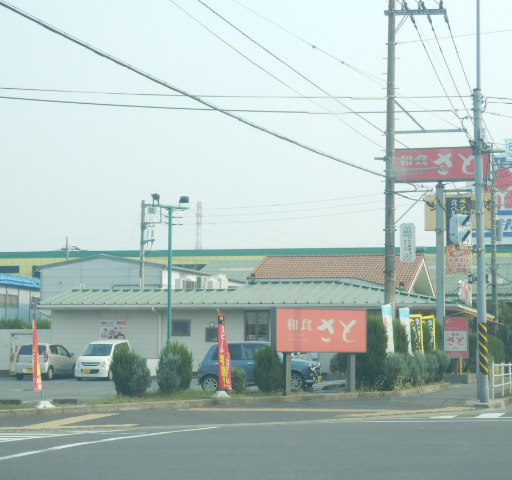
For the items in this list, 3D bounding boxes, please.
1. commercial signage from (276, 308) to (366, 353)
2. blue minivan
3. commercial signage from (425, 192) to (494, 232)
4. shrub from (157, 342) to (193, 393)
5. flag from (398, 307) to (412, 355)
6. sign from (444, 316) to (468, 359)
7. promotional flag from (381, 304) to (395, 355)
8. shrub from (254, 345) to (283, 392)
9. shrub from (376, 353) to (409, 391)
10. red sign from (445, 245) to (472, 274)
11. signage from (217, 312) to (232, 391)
[{"bbox_3d":[1.562,2.260,40.395,2.614,1.050,0.220,3,-5,-30],"label":"commercial signage"},{"bbox_3d":[0.083,3.495,45.200,3.395,1.440,1.475,-1,-4,11],"label":"blue minivan"},{"bbox_3d":[12.227,-1.656,98.000,4.200,2.200,0.400,-1,-4,12],"label":"commercial signage"},{"bbox_3d":[-2.119,3.321,42.300,0.920,1.313,0.920,0,-4,0],"label":"shrub"},{"bbox_3d":[4.702,2.931,51.000,0.450,1.720,0.200,-1,-4,12],"label":"flag"},{"bbox_3d":[7.061,3.434,57.300,0.870,1.480,0.200,-1,-4,12],"label":"sign"},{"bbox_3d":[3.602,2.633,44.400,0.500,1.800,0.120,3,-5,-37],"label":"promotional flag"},{"bbox_3d":[0.325,3.349,42.300,0.780,1.300,0.750,0,-4,0],"label":"shrub"},{"bbox_3d":[3.666,3.532,43.700,0.860,1.030,0.850,-1,-4,12],"label":"shrub"},{"bbox_3d":[7.167,0.697,57.300,0.900,1.050,0.150,-1,-4,12],"label":"red sign"},{"bbox_3d":[-0.728,2.588,37.600,0.420,1.830,0.120,0,-4,0],"label":"signage"}]

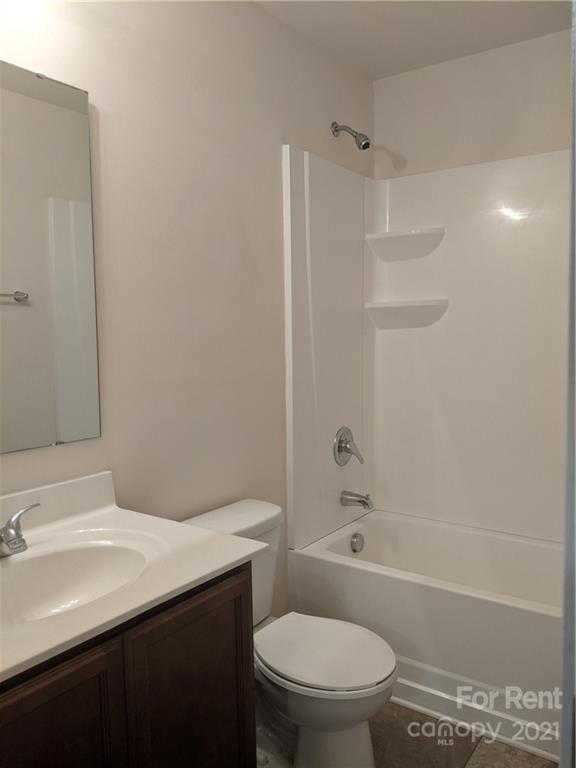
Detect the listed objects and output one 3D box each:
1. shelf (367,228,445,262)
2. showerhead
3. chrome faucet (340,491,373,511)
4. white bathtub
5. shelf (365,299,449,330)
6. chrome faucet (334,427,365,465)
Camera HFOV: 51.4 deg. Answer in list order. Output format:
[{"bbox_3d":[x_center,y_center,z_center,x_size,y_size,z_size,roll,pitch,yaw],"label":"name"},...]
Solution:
[{"bbox_3d":[0.515,-0.609,2.642,0.347,0.122,0.115,3,6,36],"label":"shelf"},{"bbox_3d":[0.267,-1.029,2.477,0.178,0.142,0.070,3,6,36],"label":"showerhead"},{"bbox_3d":[0.305,0.509,2.604,0.150,0.072,0.062,3,6,36],"label":"chrome faucet"},{"bbox_3d":[0.822,0.890,2.240,1.520,0.450,0.690,3,6,36],"label":"white bathtub"},{"bbox_3d":[0.522,-0.305,2.665,0.357,0.122,0.115,3,6,36],"label":"shelf"},{"bbox_3d":[0.286,0.276,2.594,0.108,0.180,0.178,3,6,36],"label":"chrome faucet"}]

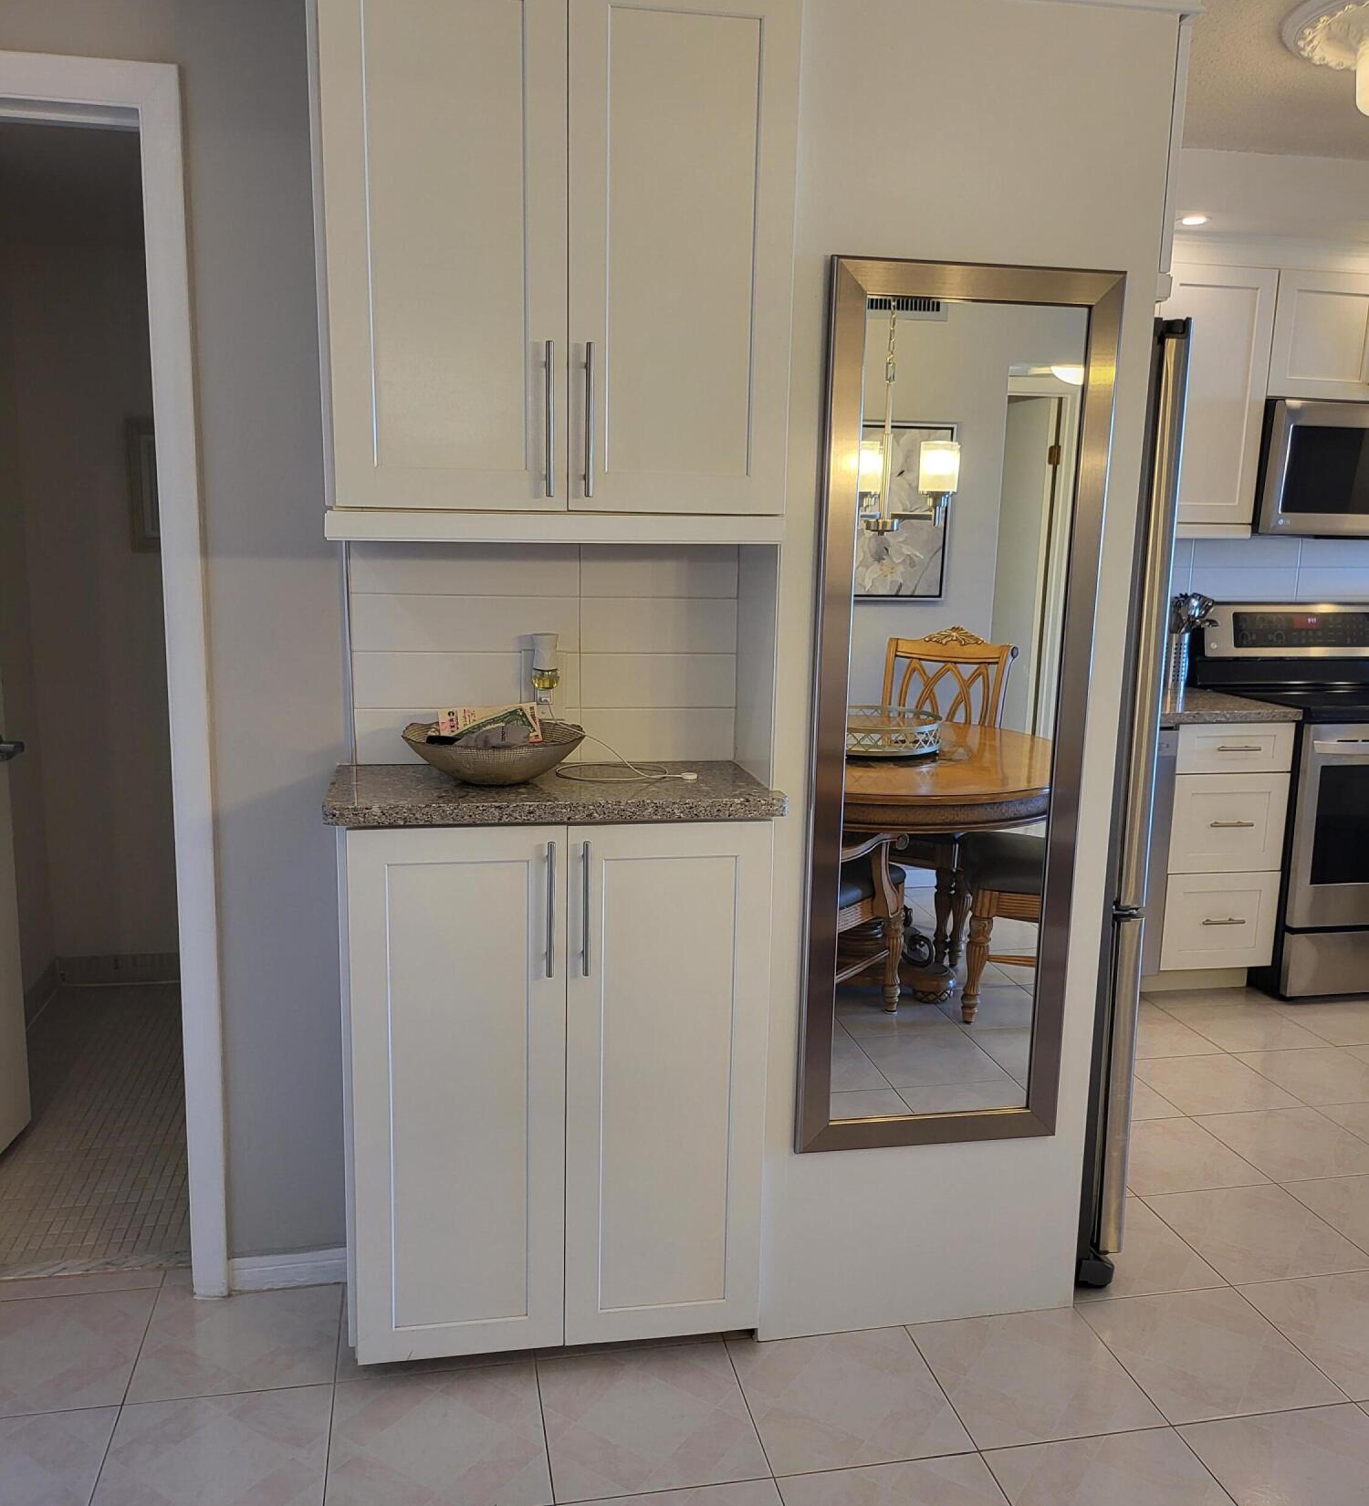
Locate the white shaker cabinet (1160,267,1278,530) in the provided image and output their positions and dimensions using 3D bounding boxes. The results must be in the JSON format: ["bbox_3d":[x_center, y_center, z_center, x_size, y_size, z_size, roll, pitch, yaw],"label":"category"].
[{"bbox_3d":[1.587,-1.119,4.052,0.387,0.767,0.332,-1,10,-10],"label":"white shaker cabinet"}]

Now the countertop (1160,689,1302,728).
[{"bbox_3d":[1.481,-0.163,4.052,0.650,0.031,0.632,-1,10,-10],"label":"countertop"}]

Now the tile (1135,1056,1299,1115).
[{"bbox_3d":[1.386,0.877,3.336,0.330,0.010,0.330,-1,10,-11],"label":"tile"}]

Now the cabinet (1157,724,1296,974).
[{"bbox_3d":[1.601,0.282,4.172,0.390,0.866,0.606,-1,10,-11],"label":"cabinet"}]

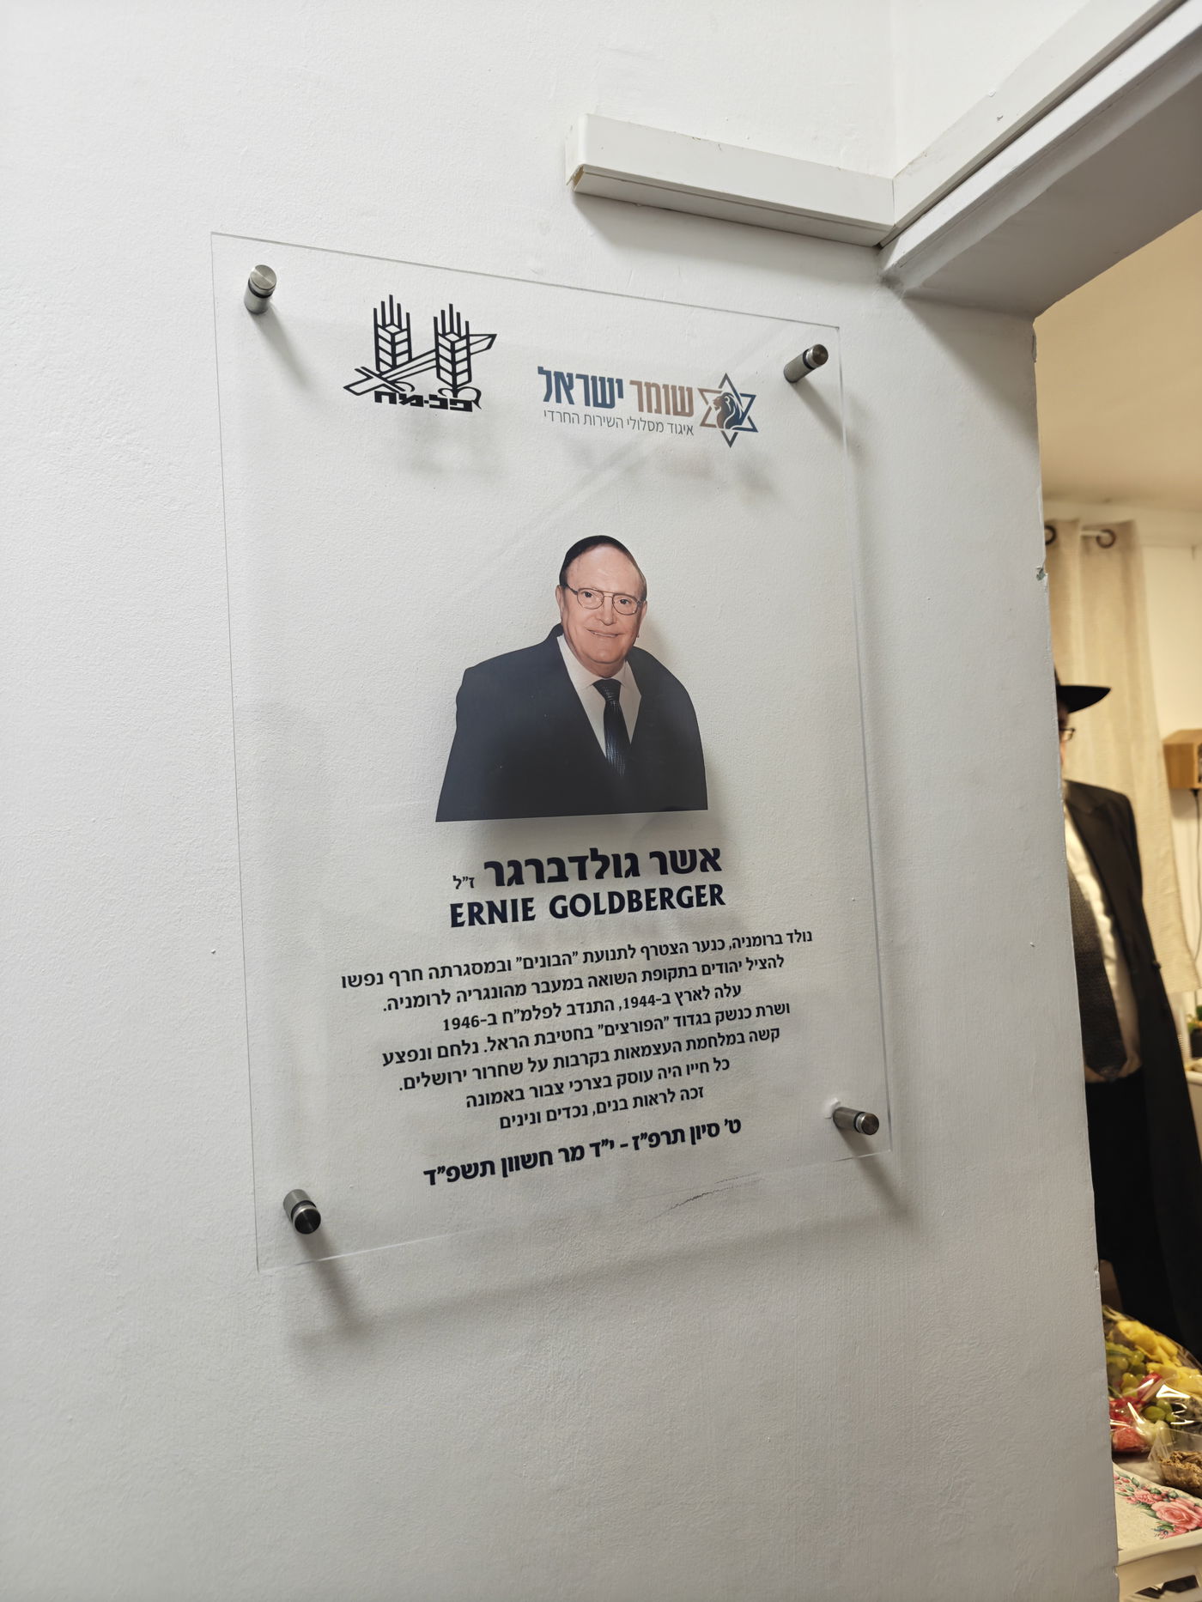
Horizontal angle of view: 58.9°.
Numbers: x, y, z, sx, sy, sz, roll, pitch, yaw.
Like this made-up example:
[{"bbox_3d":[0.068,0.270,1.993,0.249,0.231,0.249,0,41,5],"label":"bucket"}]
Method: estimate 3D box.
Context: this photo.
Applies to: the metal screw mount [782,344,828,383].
[{"bbox_3d":[0.174,-0.369,0.900,0.017,0.017,0.039,-2,-2,-24],"label":"metal screw mount"}]

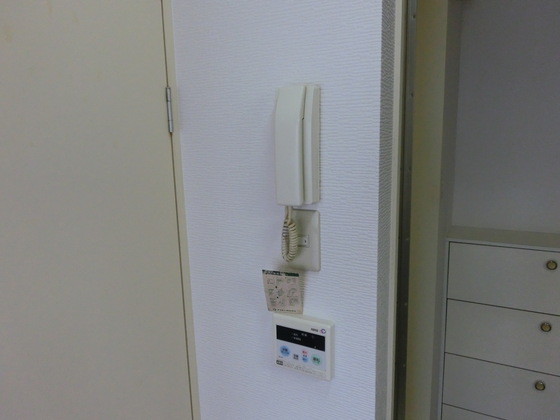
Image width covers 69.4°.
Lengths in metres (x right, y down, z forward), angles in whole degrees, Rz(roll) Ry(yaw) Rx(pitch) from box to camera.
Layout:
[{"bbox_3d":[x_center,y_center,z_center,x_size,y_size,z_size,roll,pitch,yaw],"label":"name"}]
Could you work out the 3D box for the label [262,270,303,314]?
[{"bbox_3d":[0.007,0.168,0.816,0.077,0.095,0.008,3,24,20],"label":"label"}]

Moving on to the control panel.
[{"bbox_3d":[0.048,0.276,0.825,0.129,0.118,0.020,4,11,28],"label":"control panel"}]

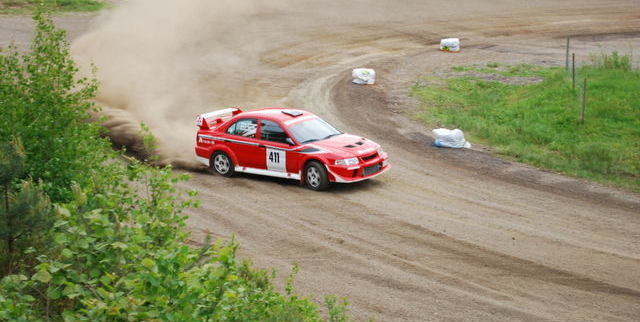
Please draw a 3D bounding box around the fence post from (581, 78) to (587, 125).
[{"bbox_3d":[6.687,-1.534,37.000,0.060,1.160,0.060,4,12,0],"label":"fence post"}]

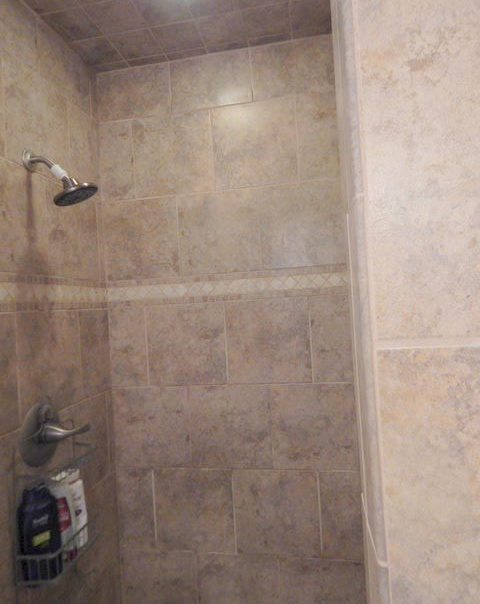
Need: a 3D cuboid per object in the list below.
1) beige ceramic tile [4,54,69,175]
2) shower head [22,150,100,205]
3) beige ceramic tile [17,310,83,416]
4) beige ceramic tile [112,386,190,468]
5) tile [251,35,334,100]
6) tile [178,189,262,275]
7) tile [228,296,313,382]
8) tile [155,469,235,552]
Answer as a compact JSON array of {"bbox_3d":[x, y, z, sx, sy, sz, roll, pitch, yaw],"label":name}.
[{"bbox_3d":[-0.603,-0.529,1.223,0.011,0.299,0.301,-3,0,10],"label":"beige ceramic tile"},{"bbox_3d":[-0.497,-0.360,1.144,0.205,0.166,0.126,-3,0,10],"label":"shower head"},{"bbox_3d":[-0.567,0.181,1.231,0.010,0.303,0.300,-3,-1,10],"label":"beige ceramic tile"},{"bbox_3d":[-0.334,0.479,1.551,0.292,0.303,0.010,-3,-1,10],"label":"beige ceramic tile"},{"bbox_3d":[0.193,-0.833,1.456,0.295,0.192,0.010,-3,-1,10],"label":"tile"},{"bbox_3d":[-0.074,-0.254,1.490,0.301,0.298,0.011,-3,0,10],"label":"tile"},{"bbox_3d":[0.107,0.150,1.518,0.314,0.312,0.012,-3,0,10],"label":"tile"},{"bbox_3d":[-0.169,0.778,1.522,0.303,0.303,0.010,-3,-1,10],"label":"tile"}]

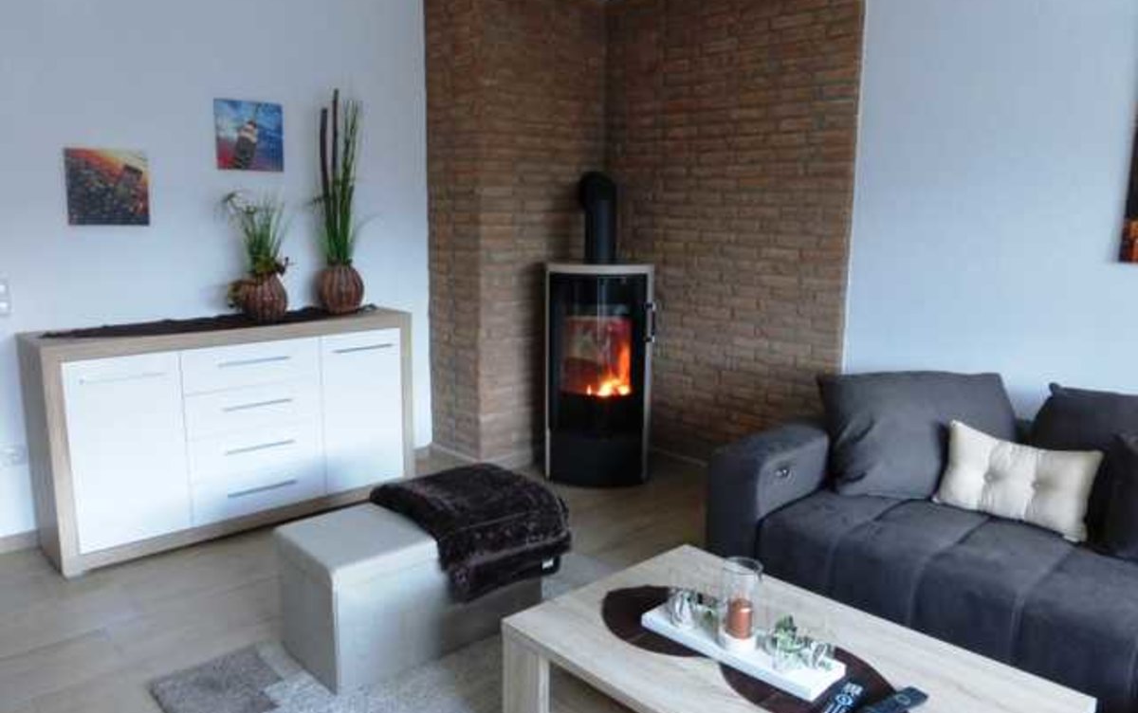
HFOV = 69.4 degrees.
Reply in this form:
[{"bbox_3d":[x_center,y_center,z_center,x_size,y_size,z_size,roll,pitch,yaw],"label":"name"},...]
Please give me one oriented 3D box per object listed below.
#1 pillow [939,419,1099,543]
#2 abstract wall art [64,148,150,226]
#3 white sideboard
[{"bbox_3d":[1.446,0.395,2.668,0.460,0.290,0.130,11,-5,44],"label":"pillow"},{"bbox_3d":[-1.869,-0.684,3.342,0.302,0.302,0.020,-10,15,-44],"label":"abstract wall art"},{"bbox_3d":[-1.423,0.281,3.575,1.503,0.859,0.392,-9,14,-43],"label":"white sideboard"}]

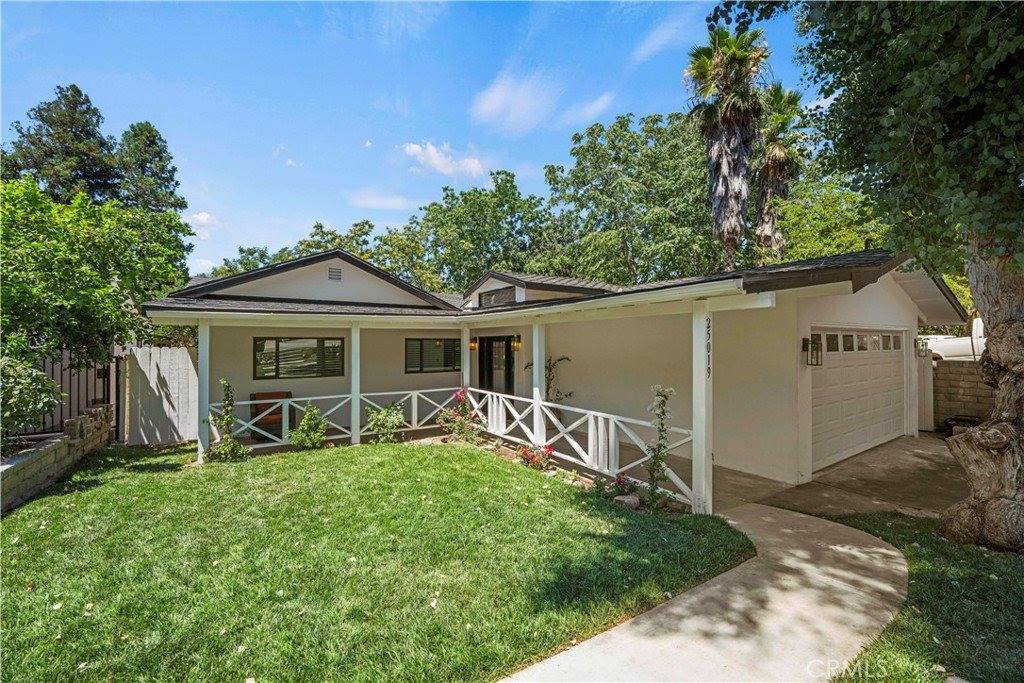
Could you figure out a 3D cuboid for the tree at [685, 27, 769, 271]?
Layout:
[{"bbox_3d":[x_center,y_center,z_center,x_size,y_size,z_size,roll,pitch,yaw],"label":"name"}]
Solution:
[{"bbox_3d":[8.930,-5.570,16.500,3.480,15.040,3.380,0,0,0],"label":"tree"}]

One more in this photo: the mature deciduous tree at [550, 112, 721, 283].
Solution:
[{"bbox_3d":[6.610,-5.230,21.500,9.720,14.370,9.420,0,0,0],"label":"mature deciduous tree"}]

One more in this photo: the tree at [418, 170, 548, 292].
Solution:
[{"bbox_3d":[-1.720,-4.210,24.000,8.220,12.310,7.980,0,0,0],"label":"tree"}]

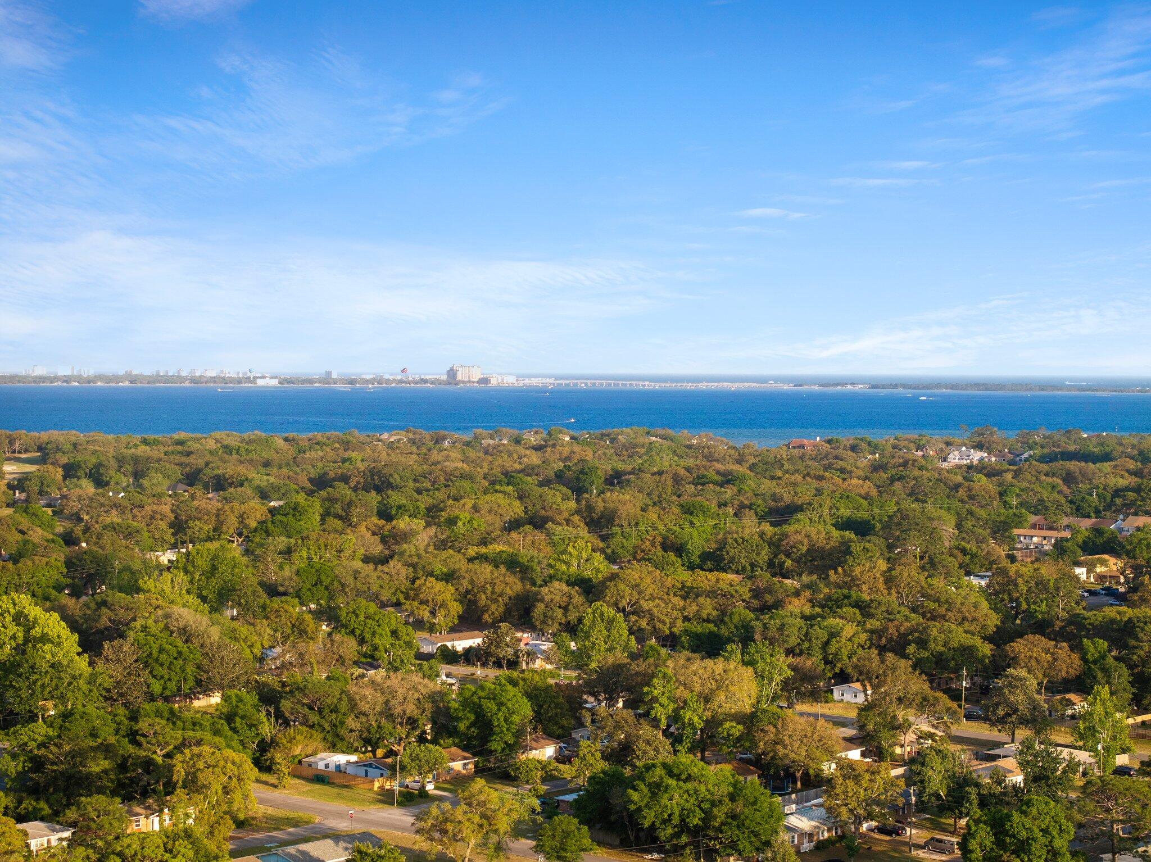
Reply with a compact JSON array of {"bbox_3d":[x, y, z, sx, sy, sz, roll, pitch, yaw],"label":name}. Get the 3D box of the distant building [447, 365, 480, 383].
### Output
[{"bbox_3d":[-360.967,-181.952,7500.000,88.000,60.000,70.000,-1,2,-28],"label":"distant building"}]

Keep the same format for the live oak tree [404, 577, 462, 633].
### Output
[{"bbox_3d":[-33.926,41.840,554.027,13.800,14.600,13.000,0,2,0],"label":"live oak tree"}]

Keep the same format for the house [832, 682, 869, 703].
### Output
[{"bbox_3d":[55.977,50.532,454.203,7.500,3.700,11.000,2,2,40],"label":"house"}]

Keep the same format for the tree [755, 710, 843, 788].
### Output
[{"bbox_3d":[34.091,49.033,357.299,13.200,12.000,13.000,0,2,0],"label":"tree"}]

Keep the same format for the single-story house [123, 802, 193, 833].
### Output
[{"bbox_3d":[-60.290,53.680,330.640,13.500,4.000,8.600,-1,2,-44],"label":"single-story house"}]

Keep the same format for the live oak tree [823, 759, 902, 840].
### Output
[{"bbox_3d":[38.767,49.840,315.498,10.800,10.800,10.600,0,2,0],"label":"live oak tree"}]

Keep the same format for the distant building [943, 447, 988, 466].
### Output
[{"bbox_3d":[259.550,15.820,1554.550,28.000,10.500,16.000,0,2,9],"label":"distant building"}]

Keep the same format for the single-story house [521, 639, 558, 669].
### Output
[{"bbox_3d":[-7.469,48.547,503.470,11.000,4.300,8.500,2,2,40],"label":"single-story house"}]

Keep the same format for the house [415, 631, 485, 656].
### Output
[{"bbox_3d":[-28.020,47.980,529.680,16.500,4.000,8.800,-1,2,-44],"label":"house"}]

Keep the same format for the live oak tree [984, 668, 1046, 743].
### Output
[{"bbox_3d":[75.530,47.460,400.490,10.790,13.280,10.790,0,2,0],"label":"live oak tree"}]

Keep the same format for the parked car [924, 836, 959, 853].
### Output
[{"bbox_3d":[49.510,55.550,312.930,1.980,2.030,5.150,-1,2,-39],"label":"parked car"}]

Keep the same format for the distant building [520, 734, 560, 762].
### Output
[{"bbox_3d":[-9.146,51.983,382.179,7.500,4.300,10.500,2,2,40],"label":"distant building"}]

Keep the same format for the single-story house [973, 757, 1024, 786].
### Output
[{"bbox_3d":[62.096,53.032,358.295,8.200,4.200,13.000,2,2,40],"label":"single-story house"}]

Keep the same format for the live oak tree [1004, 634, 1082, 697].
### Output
[{"bbox_3d":[91.500,46.130,454.900,15.240,12.870,15.240,0,2,0],"label":"live oak tree"}]

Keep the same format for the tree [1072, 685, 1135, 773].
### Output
[{"bbox_3d":[84.359,47.667,371.091,9.600,14.400,9.600,0,2,0],"label":"tree"}]

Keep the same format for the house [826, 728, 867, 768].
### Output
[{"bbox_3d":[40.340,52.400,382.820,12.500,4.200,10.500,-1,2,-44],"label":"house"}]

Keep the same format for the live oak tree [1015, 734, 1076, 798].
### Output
[{"bbox_3d":[70.720,50.680,351.250,9.050,9.680,9.050,0,2,0],"label":"live oak tree"}]

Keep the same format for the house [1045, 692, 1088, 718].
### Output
[{"bbox_3d":[88.540,51.130,435.220,14.000,4.000,8.800,-1,2,-44],"label":"house"}]

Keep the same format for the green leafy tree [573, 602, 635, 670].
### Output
[{"bbox_3d":[6.099,43.537,490.029,13.000,15.200,12.500,0,2,0],"label":"green leafy tree"}]

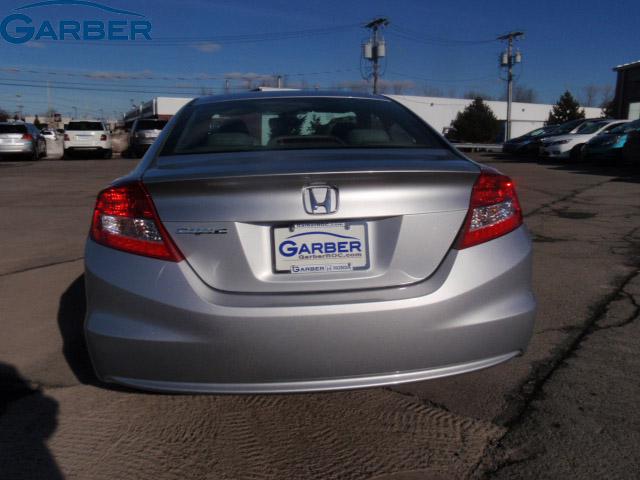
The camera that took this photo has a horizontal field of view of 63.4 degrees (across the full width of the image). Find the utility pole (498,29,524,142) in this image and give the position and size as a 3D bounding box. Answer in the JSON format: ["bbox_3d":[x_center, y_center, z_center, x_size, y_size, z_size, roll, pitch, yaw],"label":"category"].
[{"bbox_3d":[16.000,-12.930,44.303,0.900,8.932,2.300,-8,14,-29],"label":"utility pole"}]

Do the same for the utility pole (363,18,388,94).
[{"bbox_3d":[4.102,-11.534,38.439,0.900,8.929,2.300,-8,14,-29],"label":"utility pole"}]

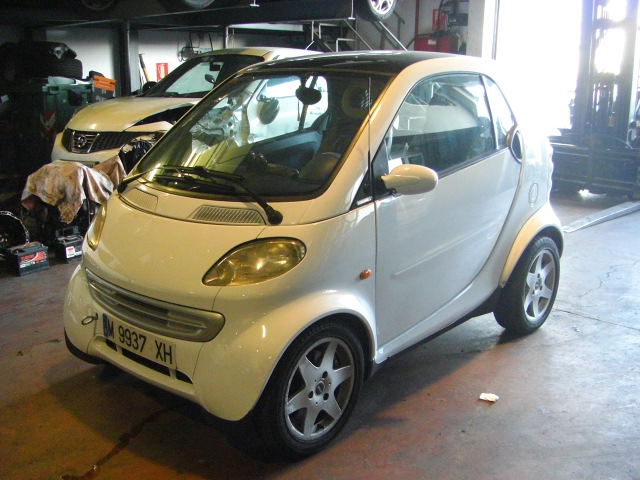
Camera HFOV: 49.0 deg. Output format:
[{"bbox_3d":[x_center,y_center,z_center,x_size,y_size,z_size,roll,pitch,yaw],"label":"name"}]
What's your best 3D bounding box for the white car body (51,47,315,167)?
[{"bbox_3d":[-0.896,-1.297,7.849,1.780,1.570,4.130,10,17,36],"label":"white car body"}]

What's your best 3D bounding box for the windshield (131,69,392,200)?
[{"bbox_3d":[-0.282,-0.513,3.189,1.270,0.110,0.820,12,58,40],"label":"windshield"}]

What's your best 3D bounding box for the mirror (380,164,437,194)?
[{"bbox_3d":[0.354,-0.248,2.790,0.210,0.140,0.140,12,18,40],"label":"mirror"}]

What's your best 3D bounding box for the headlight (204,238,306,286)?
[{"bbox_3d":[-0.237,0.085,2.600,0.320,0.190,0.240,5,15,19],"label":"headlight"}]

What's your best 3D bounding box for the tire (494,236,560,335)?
[{"bbox_3d":[1.191,0.252,4.041,0.175,0.570,0.570,12,18,40],"label":"tire"}]

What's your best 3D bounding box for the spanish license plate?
[{"bbox_3d":[-0.746,0.411,2.897,0.515,0.110,0.018,12,20,40],"label":"spanish license plate"}]

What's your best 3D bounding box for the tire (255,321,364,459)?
[{"bbox_3d":[-0.046,0.564,2.754,0.155,0.565,0.565,12,18,40],"label":"tire"}]

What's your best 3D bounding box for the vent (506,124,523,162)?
[{"bbox_3d":[1.024,-0.500,3.679,0.070,0.200,0.180,12,18,40],"label":"vent"}]

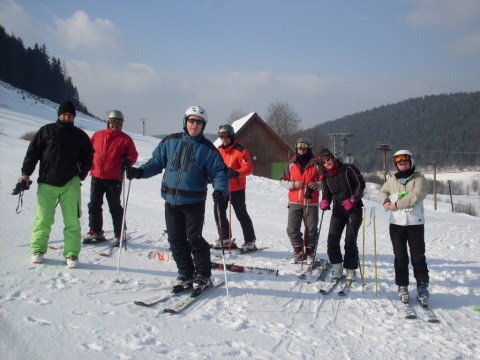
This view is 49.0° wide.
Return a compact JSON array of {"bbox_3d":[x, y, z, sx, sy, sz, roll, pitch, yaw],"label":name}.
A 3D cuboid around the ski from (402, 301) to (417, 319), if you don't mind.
[{"bbox_3d":[1.940,1.385,6.170,0.115,0.090,1.570,6,2,13],"label":"ski"}]

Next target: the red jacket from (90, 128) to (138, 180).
[{"bbox_3d":[-1.753,-0.353,7.300,0.660,0.740,0.400,0,1,7],"label":"red jacket"}]

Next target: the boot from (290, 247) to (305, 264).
[{"bbox_3d":[0.817,1.036,7.380,0.120,0.300,0.300,3,1,30],"label":"boot"}]

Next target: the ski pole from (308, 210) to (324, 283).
[{"bbox_3d":[0.934,0.778,6.448,0.060,1.070,0.060,11,-6,0],"label":"ski pole"}]

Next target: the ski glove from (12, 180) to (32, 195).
[{"bbox_3d":[-2.374,0.082,5.750,0.200,0.100,0.120,-31,11,-16],"label":"ski glove"}]

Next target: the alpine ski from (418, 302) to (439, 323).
[{"bbox_3d":[2.090,1.360,6.000,0.110,0.090,1.500,8,2,11],"label":"alpine ski"}]

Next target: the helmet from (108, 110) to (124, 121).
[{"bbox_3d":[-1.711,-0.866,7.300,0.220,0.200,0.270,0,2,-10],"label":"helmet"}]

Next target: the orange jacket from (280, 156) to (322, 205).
[{"bbox_3d":[0.887,0.007,7.600,0.600,0.710,0.380,0,2,9],"label":"orange jacket"}]

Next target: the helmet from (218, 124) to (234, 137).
[{"bbox_3d":[-0.191,-0.709,7.750,0.220,0.200,0.270,2,4,27],"label":"helmet"}]

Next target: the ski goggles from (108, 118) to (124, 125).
[{"bbox_3d":[-1.694,-0.795,7.200,0.180,0.085,0.100,0,2,-10],"label":"ski goggles"}]

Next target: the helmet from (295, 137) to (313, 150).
[{"bbox_3d":[0.906,-0.492,7.400,0.220,0.200,0.270,1,2,27],"label":"helmet"}]

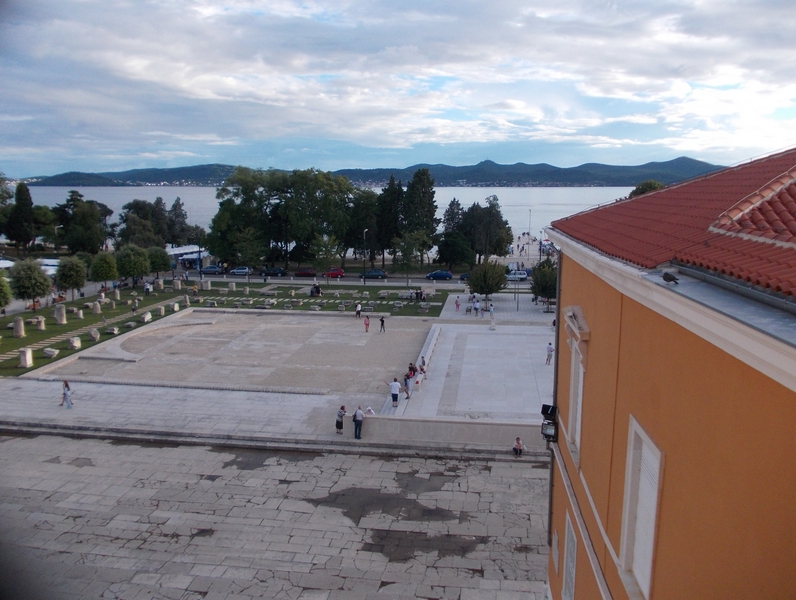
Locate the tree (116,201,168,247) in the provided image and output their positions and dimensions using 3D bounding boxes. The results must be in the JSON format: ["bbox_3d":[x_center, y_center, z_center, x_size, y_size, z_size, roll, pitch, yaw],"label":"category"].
[{"bbox_3d":[-55.901,-15.420,139.973,10.820,12.070,10.820,0,10,0],"label":"tree"}]

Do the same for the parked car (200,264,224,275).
[{"bbox_3d":[-30.811,-5.064,108.178,4.050,1.450,1.720,2,10,11],"label":"parked car"}]

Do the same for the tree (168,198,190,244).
[{"bbox_3d":[-44.470,-14.460,130.005,4.700,12.501,4.700,0,10,0],"label":"tree"}]

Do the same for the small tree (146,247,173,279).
[{"bbox_3d":[-35.583,-5.328,97.209,3.456,5.273,3.456,-4,11,-20],"label":"small tree"}]

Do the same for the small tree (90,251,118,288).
[{"bbox_3d":[-38.607,-3.549,85.769,3.324,5.773,3.324,-5,11,-24],"label":"small tree"}]

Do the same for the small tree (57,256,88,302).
[{"bbox_3d":[-41.285,-2.600,81.644,3.790,5.800,3.790,0,10,0],"label":"small tree"}]

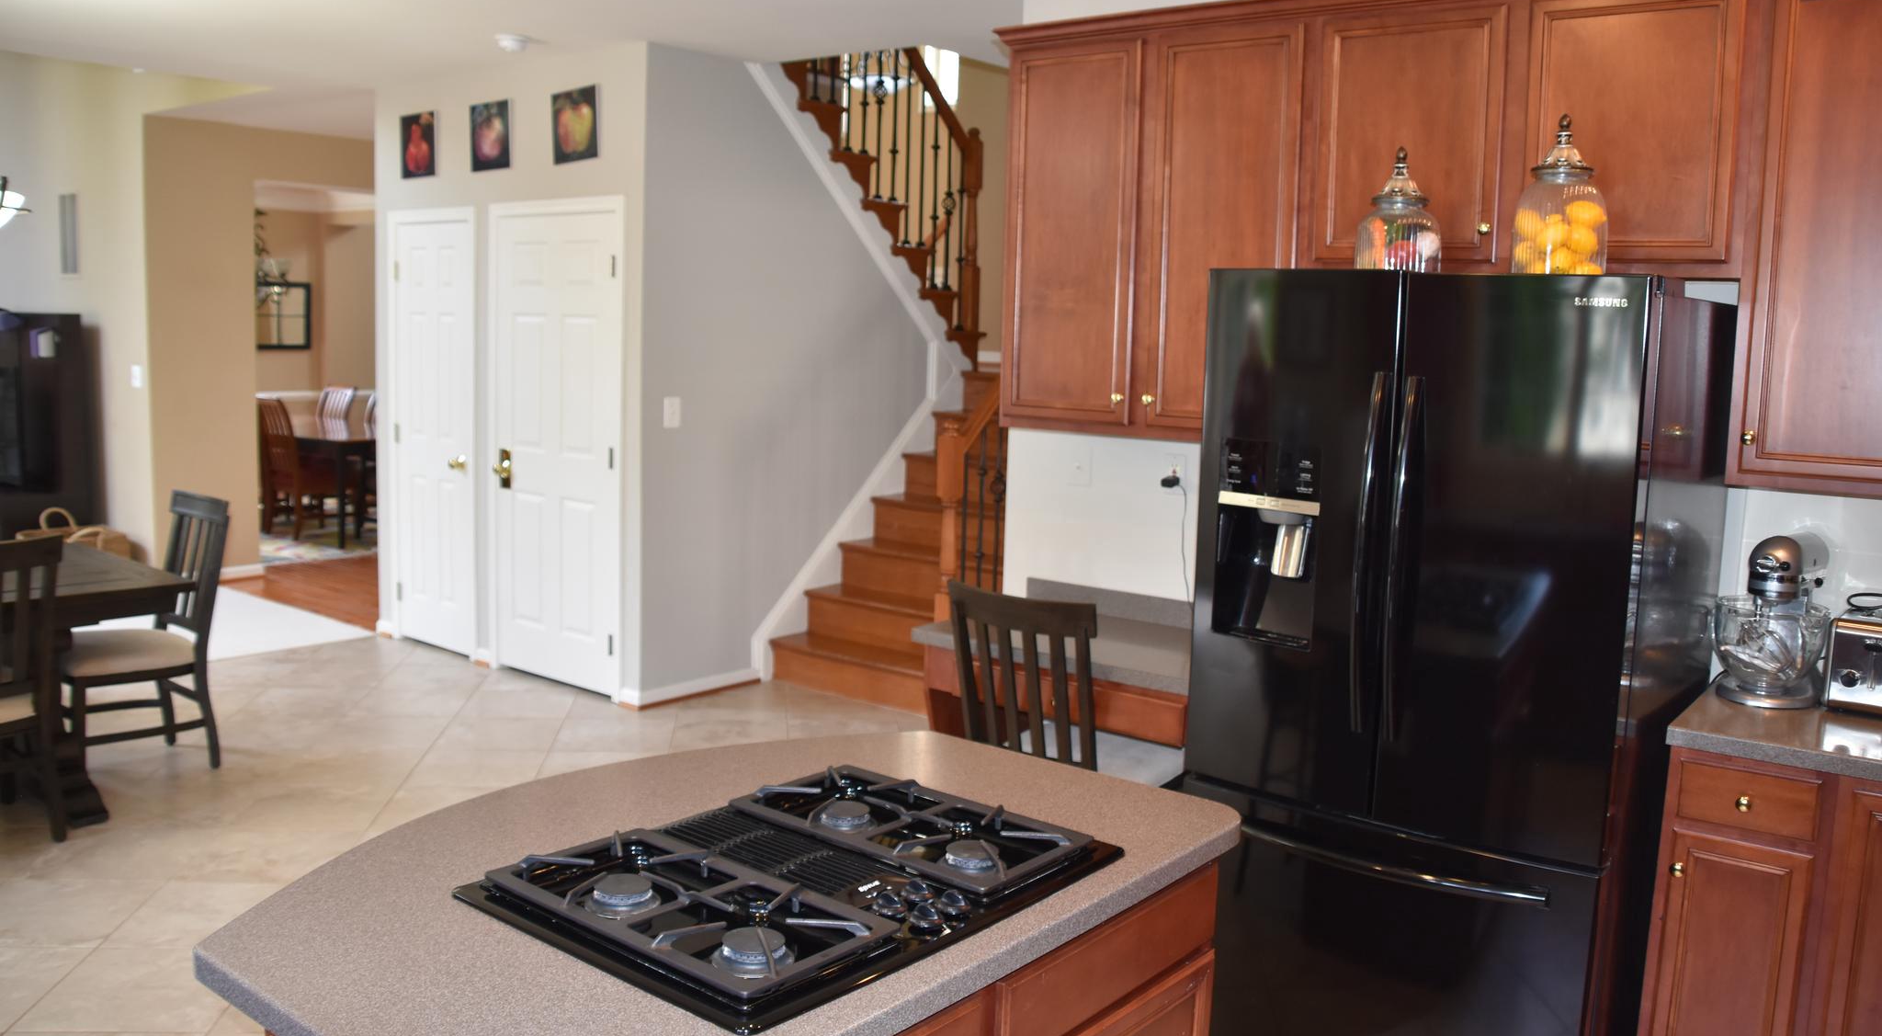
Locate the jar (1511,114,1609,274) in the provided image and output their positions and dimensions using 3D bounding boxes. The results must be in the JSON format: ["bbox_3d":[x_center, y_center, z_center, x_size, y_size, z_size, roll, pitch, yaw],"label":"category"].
[{"bbox_3d":[1.262,-0.634,2.876,0.197,0.370,0.197,8,9,38],"label":"jar"}]

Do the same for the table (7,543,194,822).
[{"bbox_3d":[-3.389,0.596,4.157,1.100,0.755,1.850,8,9,38],"label":"table"}]

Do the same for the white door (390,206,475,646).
[{"bbox_3d":[-2.438,-0.400,6.806,0.685,2.100,0.070,8,9,38],"label":"white door"}]

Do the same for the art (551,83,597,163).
[{"bbox_3d":[-1.530,-1.642,5.912,0.300,0.295,0.030,8,9,38],"label":"art"}]

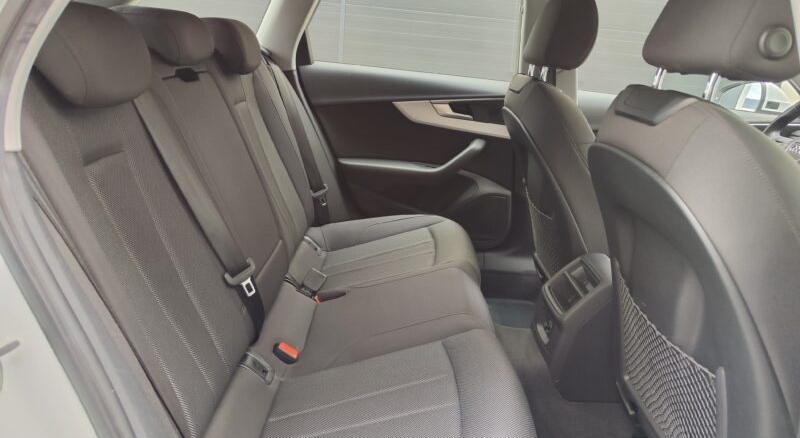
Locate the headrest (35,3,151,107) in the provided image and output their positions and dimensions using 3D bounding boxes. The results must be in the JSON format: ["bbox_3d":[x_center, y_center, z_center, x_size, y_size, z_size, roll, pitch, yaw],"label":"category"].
[{"bbox_3d":[-0.477,-0.248,0.800,0.145,0.155,0.250,-1,18,0],"label":"headrest"}]

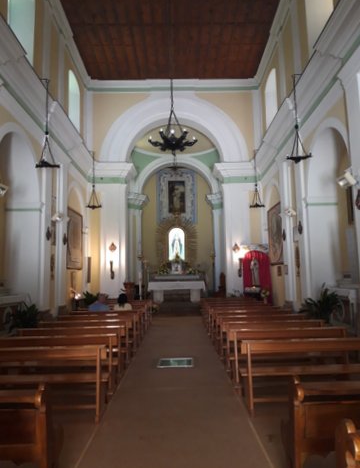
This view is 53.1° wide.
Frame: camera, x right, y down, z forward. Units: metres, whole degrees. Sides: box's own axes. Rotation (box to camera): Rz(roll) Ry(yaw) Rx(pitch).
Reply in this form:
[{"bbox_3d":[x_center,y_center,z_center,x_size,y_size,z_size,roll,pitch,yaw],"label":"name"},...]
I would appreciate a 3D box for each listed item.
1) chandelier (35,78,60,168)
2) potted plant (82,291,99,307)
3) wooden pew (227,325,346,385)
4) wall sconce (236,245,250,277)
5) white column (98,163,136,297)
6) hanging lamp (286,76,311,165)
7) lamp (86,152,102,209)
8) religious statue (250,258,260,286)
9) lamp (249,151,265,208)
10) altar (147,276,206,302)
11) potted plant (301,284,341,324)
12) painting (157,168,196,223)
[{"bbox_3d":[-3.638,-3.039,9.899,0.640,2.560,0.640,-1,-7,-1],"label":"chandelier"},{"bbox_3d":[-3.494,2.766,14.144,0.750,1.090,0.750,-1,-7,-1],"label":"potted plant"},{"bbox_3d":[1.486,1.720,5.111,1.612,0.803,0.600,-1,-7,-1],"label":"wooden pew"},{"bbox_3d":[2.725,1.186,15.592,0.550,1.380,0.400,-1,-7,-1],"label":"wall sconce"},{"bbox_3d":[-3.148,-0.039,18.729,1.907,7.203,1.200,-1,-7,-1],"label":"white column"},{"bbox_3d":[3.421,-3.329,10.325,0.700,2.645,0.700,-1,-7,-1],"label":"hanging lamp"},{"bbox_3d":[-3.652,-2.287,15.399,0.640,2.610,0.640,-1,-7,-1],"label":"lamp"},{"bbox_3d":[3.547,1.805,16.935,0.470,1.307,0.400,-1,-7,-1],"label":"religious statue"},{"bbox_3d":[3.303,-2.339,15.463,0.640,2.570,0.640,-1,-7,-1],"label":"lamp"},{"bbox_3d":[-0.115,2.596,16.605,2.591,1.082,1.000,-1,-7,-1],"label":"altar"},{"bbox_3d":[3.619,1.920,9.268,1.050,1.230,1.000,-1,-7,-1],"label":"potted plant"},{"bbox_3d":[-0.202,-2.385,22.476,2.462,3.439,0.120,-1,-7,-1],"label":"painting"}]

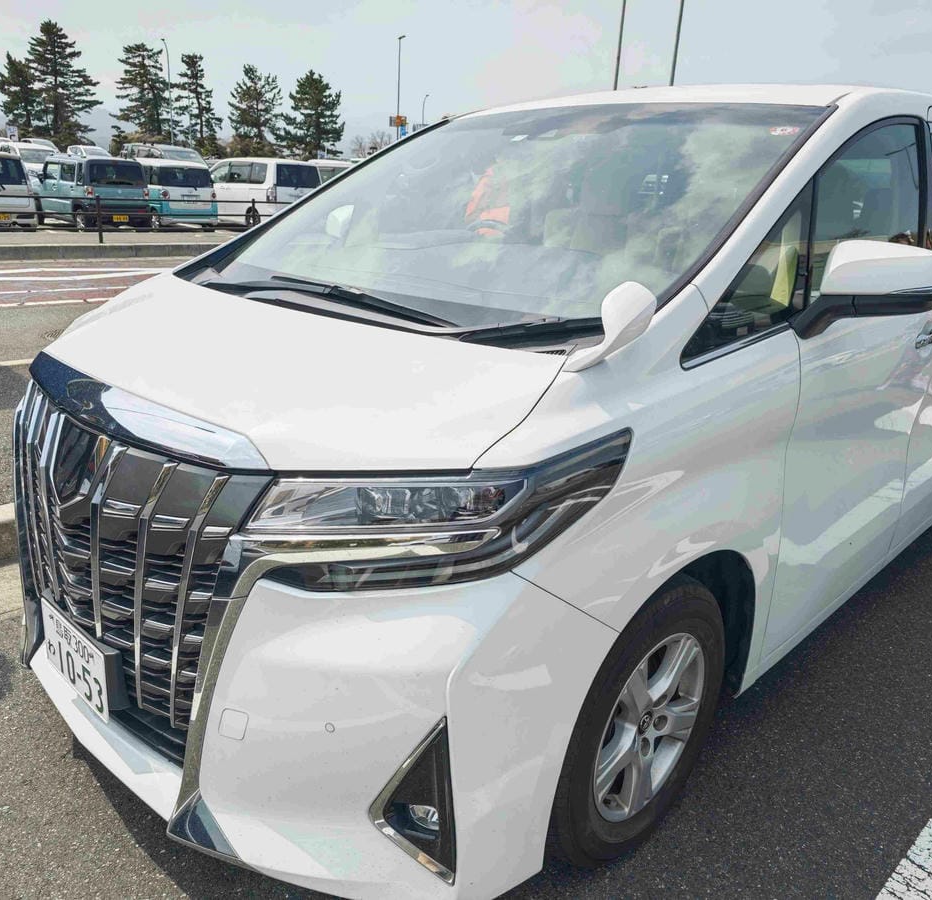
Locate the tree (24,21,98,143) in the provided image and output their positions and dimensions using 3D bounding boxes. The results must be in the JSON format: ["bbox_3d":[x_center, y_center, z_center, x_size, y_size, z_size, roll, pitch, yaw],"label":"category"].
[{"bbox_3d":[-25.267,-21.875,49.943,4.188,9.090,4.188,-6,20,-25],"label":"tree"}]

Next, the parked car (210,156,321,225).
[{"bbox_3d":[-6.322,-7.883,24.326,1.700,1.850,4.600,-13,25,-41],"label":"parked car"}]

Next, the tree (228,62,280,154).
[{"bbox_3d":[-17.658,-27.128,66.635,4.206,9.271,4.206,-2,19,-14],"label":"tree"}]

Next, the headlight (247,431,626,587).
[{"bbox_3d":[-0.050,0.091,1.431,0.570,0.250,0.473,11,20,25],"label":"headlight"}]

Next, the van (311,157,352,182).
[{"bbox_3d":[-3.827,-8.196,25.320,4.400,1.850,1.720,20,24,41],"label":"van"}]

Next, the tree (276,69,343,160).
[{"bbox_3d":[-13.546,-27.907,69.470,5.809,9.403,5.809,0,19,-11],"label":"tree"}]

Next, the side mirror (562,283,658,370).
[{"bbox_3d":[0.288,-0.224,1.500,0.140,0.190,0.145,-15,25,-43],"label":"side mirror"}]

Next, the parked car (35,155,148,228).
[{"bbox_3d":[-9.036,-6.180,19.123,3.395,1.670,1.475,20,25,41],"label":"parked car"}]

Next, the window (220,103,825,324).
[{"bbox_3d":[0.129,-0.758,2.303,1.480,0.230,1.100,19,55,41],"label":"window"}]

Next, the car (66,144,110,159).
[{"bbox_3d":[-20.397,-15.778,43.434,4.000,1.520,1.680,20,24,41],"label":"car"}]

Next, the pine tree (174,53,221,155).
[{"bbox_3d":[-20.200,-25.816,59.864,3.400,7.250,3.400,-3,19,-18],"label":"pine tree"}]

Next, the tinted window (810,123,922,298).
[{"bbox_3d":[1.081,-0.665,2.126,0.930,0.520,0.100,-15,8,-43],"label":"tinted window"}]

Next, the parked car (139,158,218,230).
[{"bbox_3d":[-7.679,-6.414,20.005,1.475,1.655,3.395,-15,25,-43],"label":"parked car"}]

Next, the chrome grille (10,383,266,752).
[{"bbox_3d":[-0.774,0.206,1.692,1.060,0.610,0.220,19,24,41],"label":"chrome grille"}]

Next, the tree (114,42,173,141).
[{"bbox_3d":[-23.375,-24.514,57.908,3.934,9.223,3.934,-4,20,-21],"label":"tree"}]

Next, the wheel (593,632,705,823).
[{"bbox_3d":[0.346,0.591,1.817,0.180,0.440,0.440,19,24,41],"label":"wheel"}]

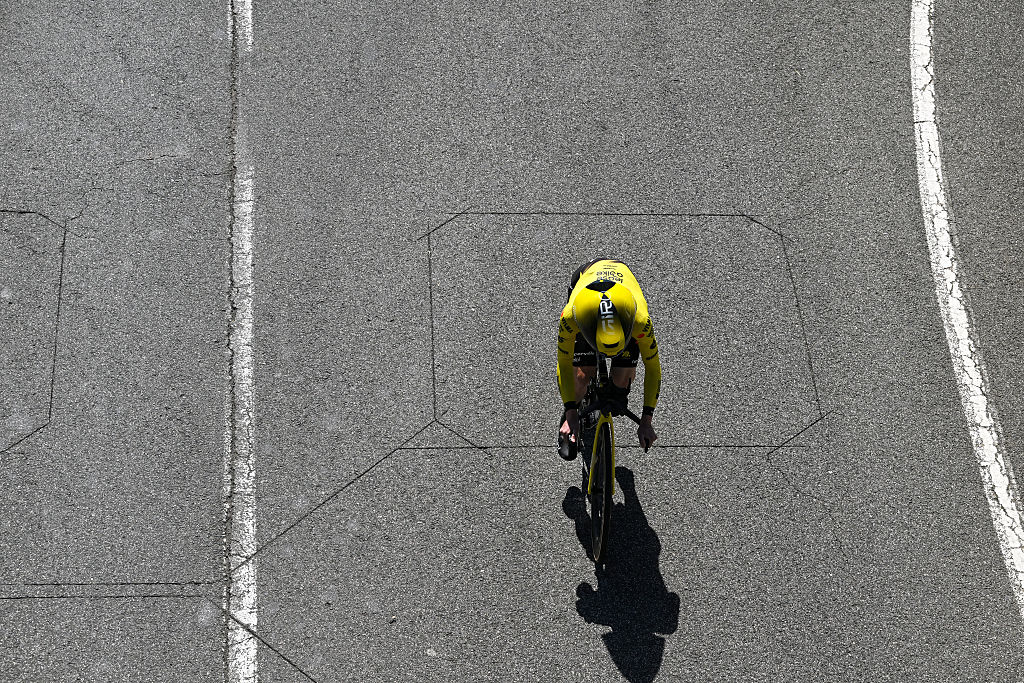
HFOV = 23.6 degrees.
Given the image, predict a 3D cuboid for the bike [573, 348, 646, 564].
[{"bbox_3d":[0.435,0.275,12.078,0.400,1.020,1.680,-2,39,-2],"label":"bike"}]

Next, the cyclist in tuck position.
[{"bbox_3d":[0.450,0.204,11.865,0.510,1.210,1.120,-2,39,-2],"label":"cyclist in tuck position"}]

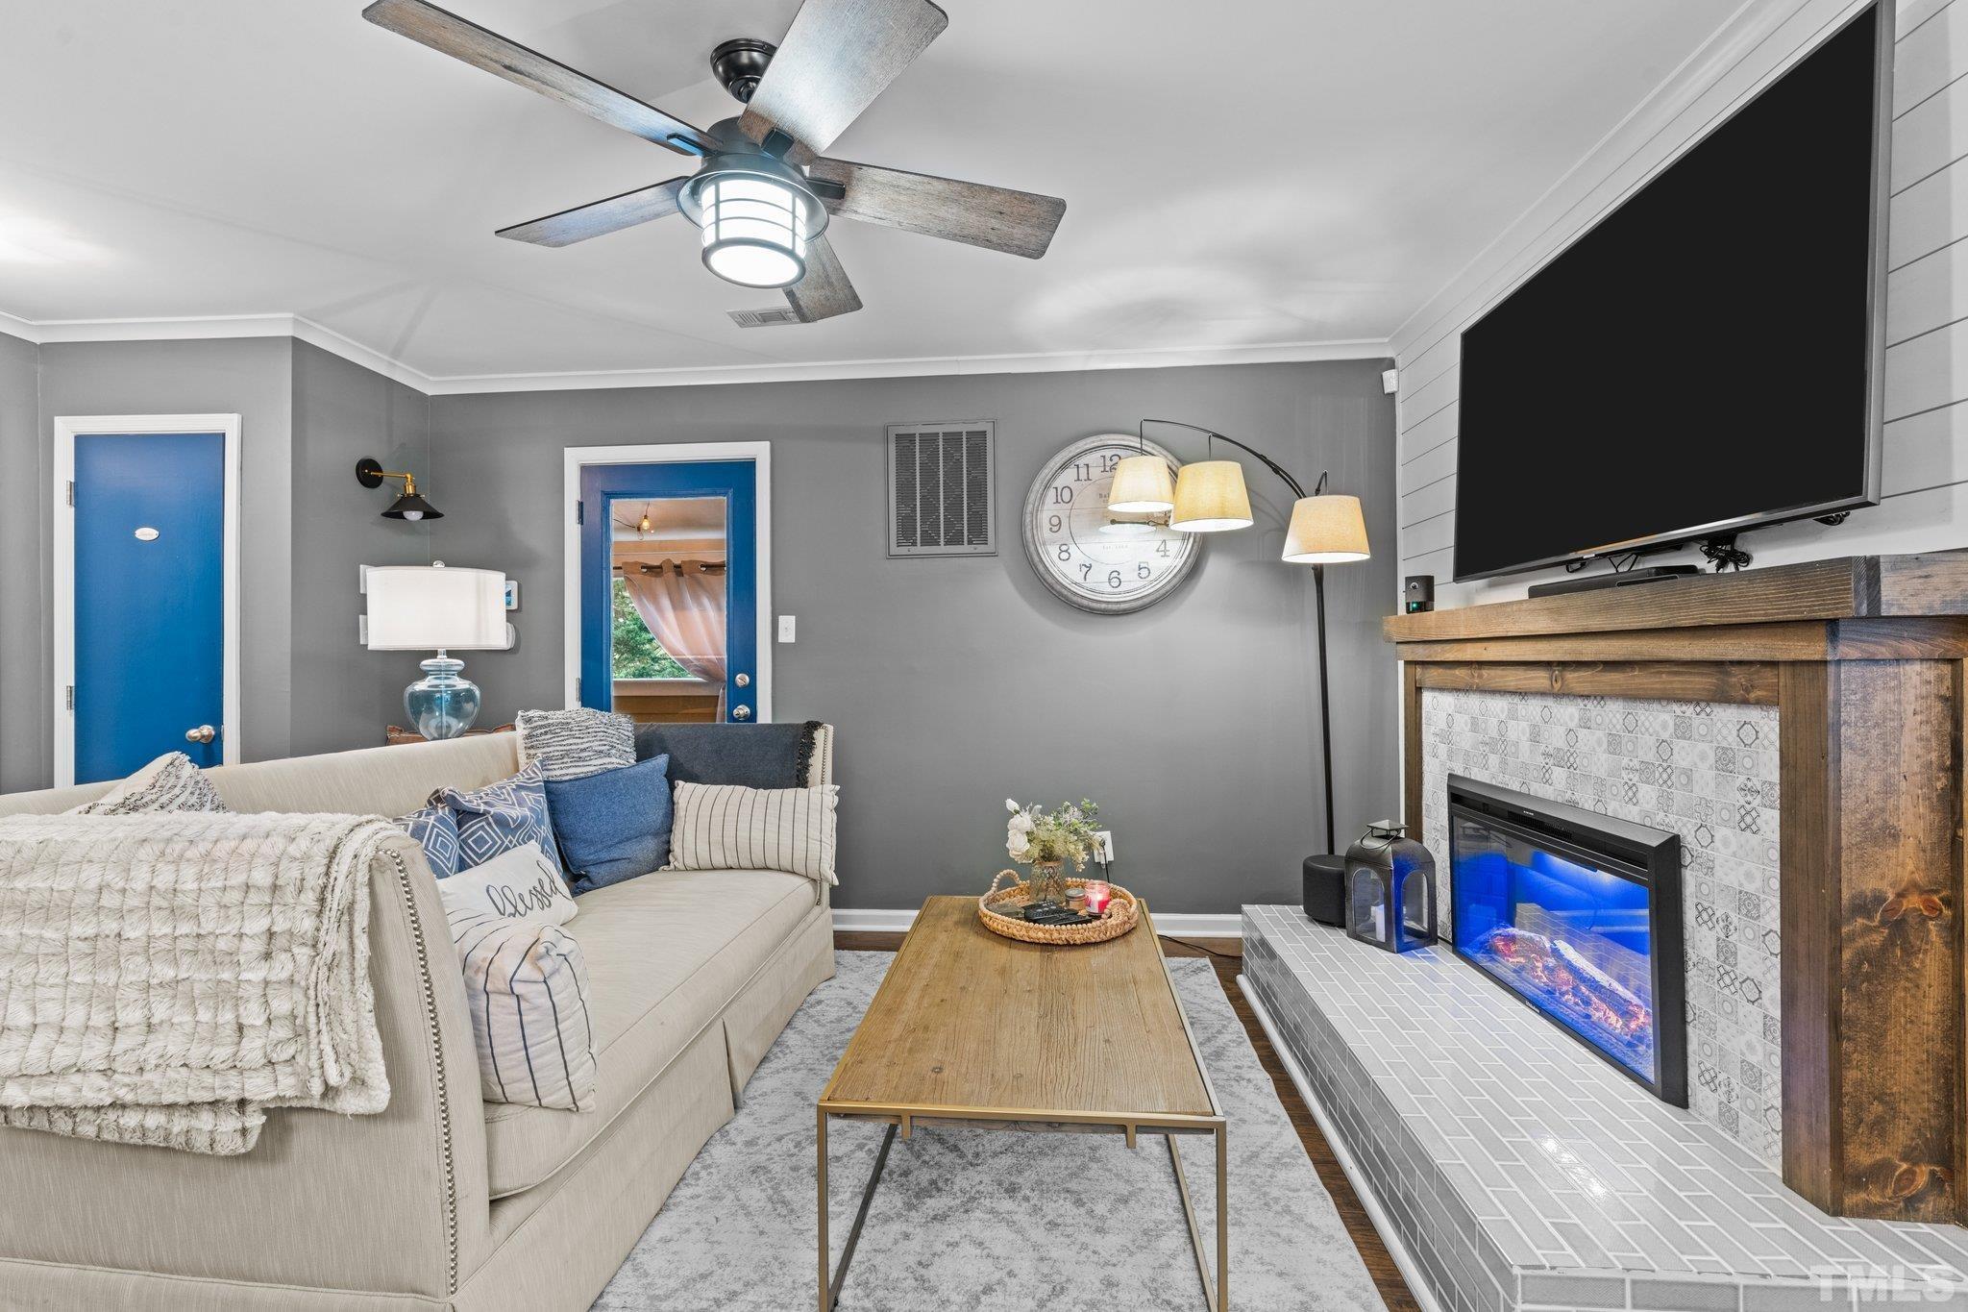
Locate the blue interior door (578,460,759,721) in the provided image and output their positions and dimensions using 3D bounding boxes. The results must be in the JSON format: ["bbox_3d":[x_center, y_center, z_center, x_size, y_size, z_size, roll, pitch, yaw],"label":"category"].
[{"bbox_3d":[-1.399,0.154,3.676,0.812,2.030,0.045,0,0,5],"label":"blue interior door"}]

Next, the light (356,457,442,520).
[{"bbox_3d":[-2.413,-0.698,3.399,0.294,0.258,0.214,0,0,5],"label":"light"}]

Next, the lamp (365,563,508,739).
[{"bbox_3d":[-2.097,0.009,3.150,0.440,0.720,0.440,0,0,5],"label":"lamp"}]

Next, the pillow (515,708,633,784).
[{"bbox_3d":[-1.354,0.372,2.720,0.430,0.430,0.150,0,-15,-25],"label":"pillow"}]

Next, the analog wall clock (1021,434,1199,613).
[{"bbox_3d":[0.542,-0.555,3.459,0.745,0.745,0.060,0,0,5],"label":"analog wall clock"}]

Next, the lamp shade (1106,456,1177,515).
[{"bbox_3d":[0.613,-0.666,3.183,0.253,0.185,0.253,0,0,5],"label":"lamp shade"}]

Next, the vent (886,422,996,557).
[{"bbox_3d":[-0.181,-0.715,3.541,0.460,0.570,0.020,0,0,5],"label":"vent"}]

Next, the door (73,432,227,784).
[{"bbox_3d":[-3.166,0.174,3.133,0.618,2.030,0.040,0,0,3],"label":"door"}]

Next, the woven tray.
[{"bbox_3d":[0.214,0.704,2.368,0.450,0.100,0.450,0,0,0],"label":"woven tray"}]

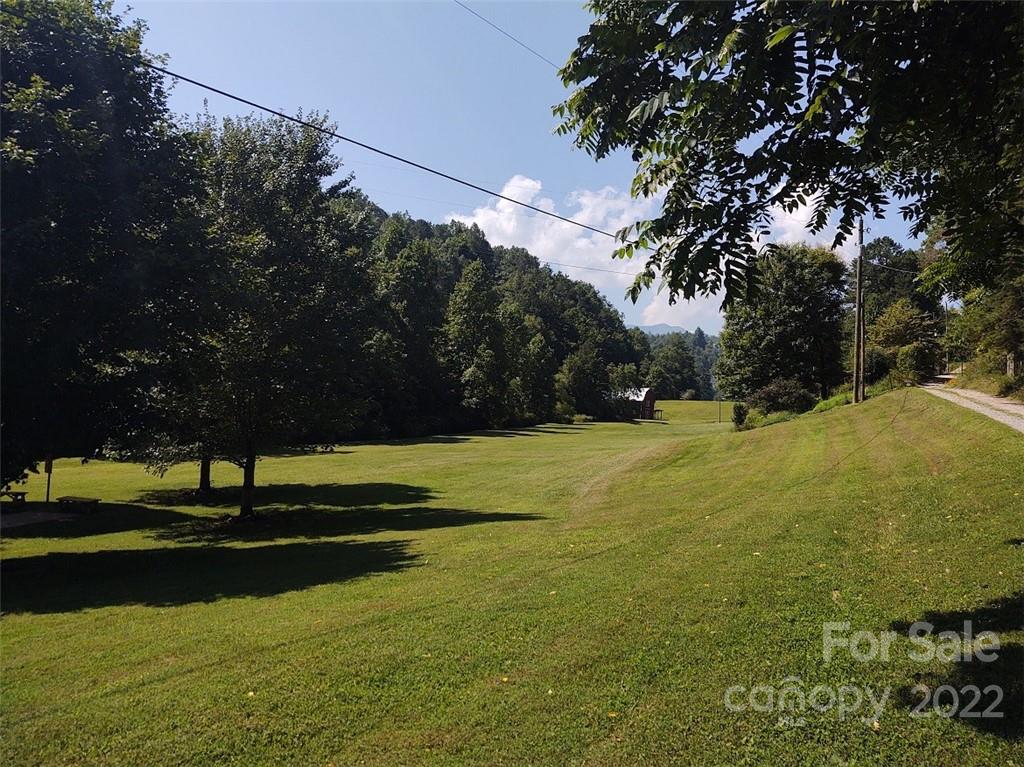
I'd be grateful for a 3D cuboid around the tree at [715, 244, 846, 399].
[{"bbox_3d":[16.817,-3.821,50.000,8.200,9.900,8.000,0,-2,19],"label":"tree"}]

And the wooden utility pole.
[{"bbox_3d":[17.822,-3.749,41.000,0.320,9.450,0.320,2,-1,23],"label":"wooden utility pole"}]

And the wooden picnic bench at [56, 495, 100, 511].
[{"bbox_3d":[-20.340,5.660,37.500,1.850,0.700,0.900,0,-2,10],"label":"wooden picnic bench"}]

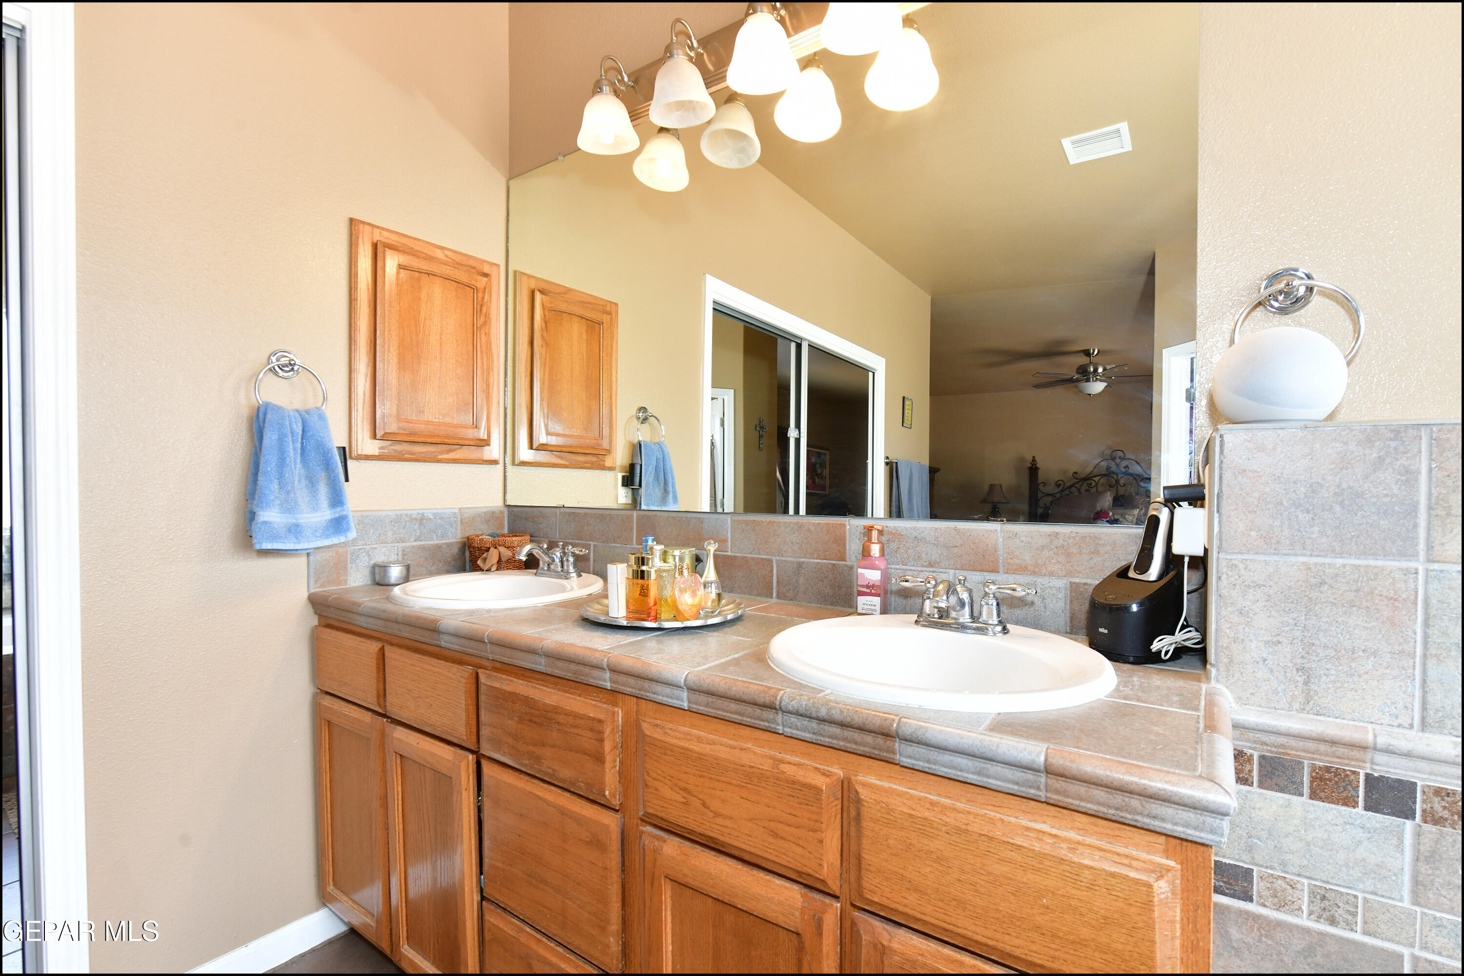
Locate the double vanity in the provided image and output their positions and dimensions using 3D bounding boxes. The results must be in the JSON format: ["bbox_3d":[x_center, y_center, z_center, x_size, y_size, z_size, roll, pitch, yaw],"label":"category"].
[{"bbox_3d":[-0.144,0.686,1.310,1.790,0.882,0.587,0,0,35],"label":"double vanity"}]

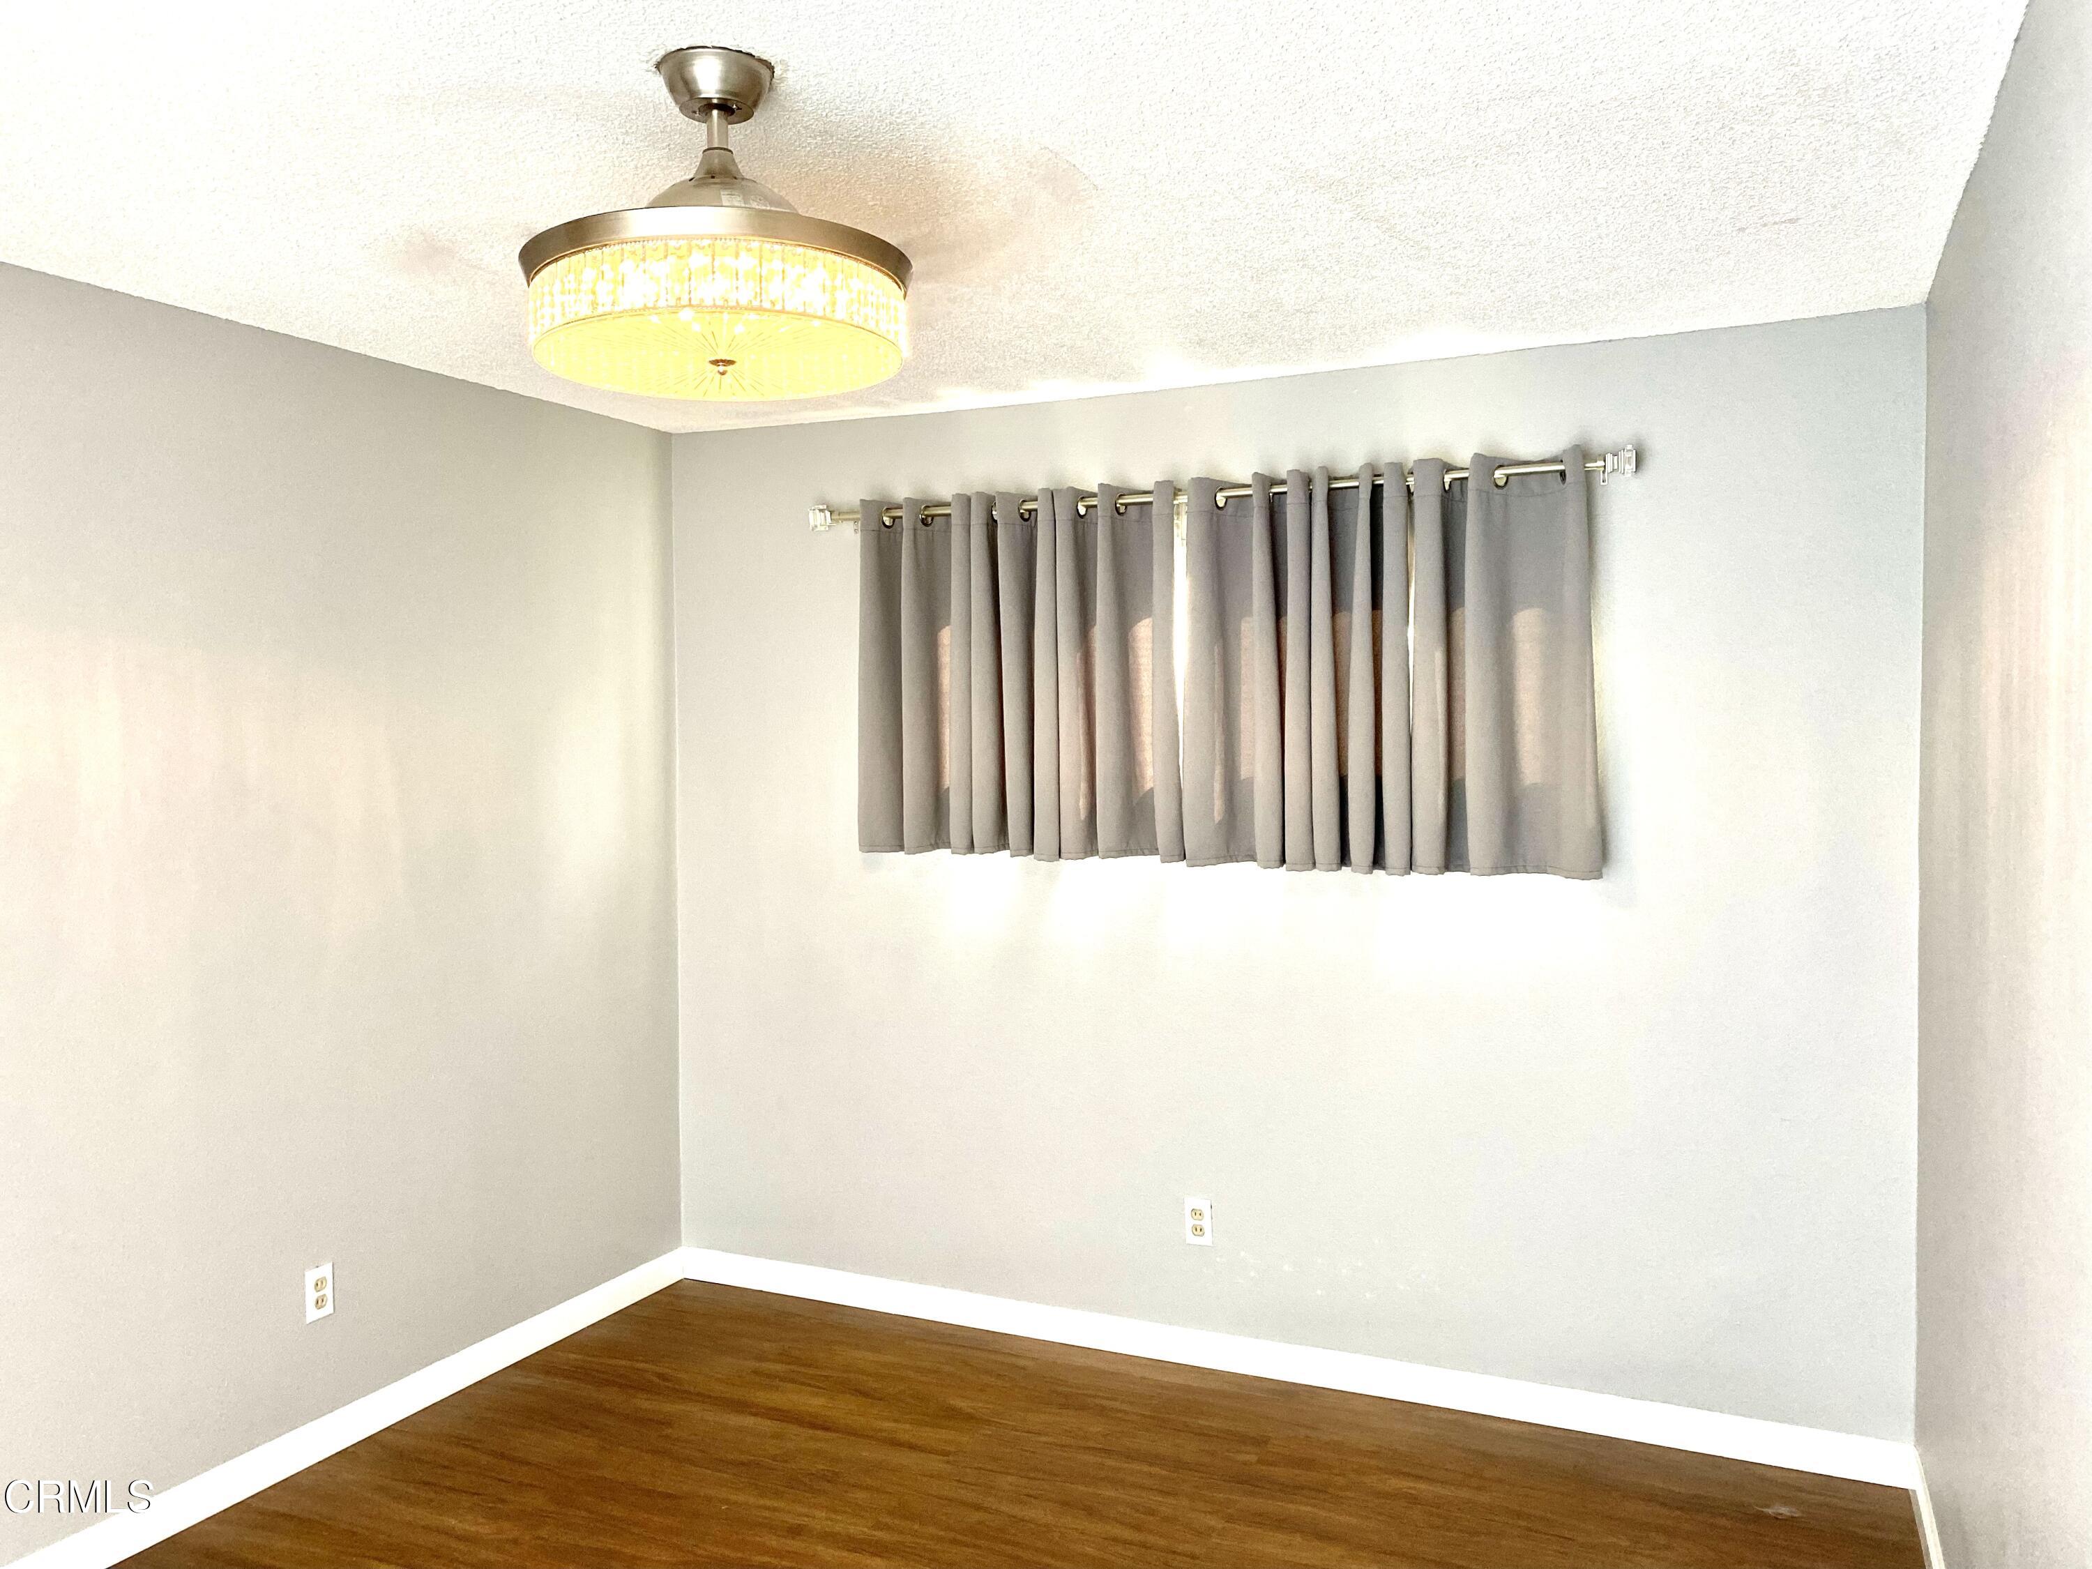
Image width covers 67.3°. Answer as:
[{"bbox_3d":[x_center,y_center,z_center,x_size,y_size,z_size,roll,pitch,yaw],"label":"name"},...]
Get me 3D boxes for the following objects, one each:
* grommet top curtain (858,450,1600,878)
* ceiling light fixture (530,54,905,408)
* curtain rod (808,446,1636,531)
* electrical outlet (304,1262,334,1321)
[{"bbox_3d":[0.357,-0.268,3.763,1.830,0.925,0.110,0,2,25],"label":"grommet top curtain"},{"bbox_3d":[-0.422,-0.735,2.034,0.497,0.368,0.497,0,2,0],"label":"ceiling light fixture"},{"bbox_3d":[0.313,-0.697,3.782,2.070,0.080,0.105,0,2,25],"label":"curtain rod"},{"bbox_3d":[-1.584,1.112,3.435,0.009,0.115,0.070,0,2,25],"label":"electrical outlet"}]

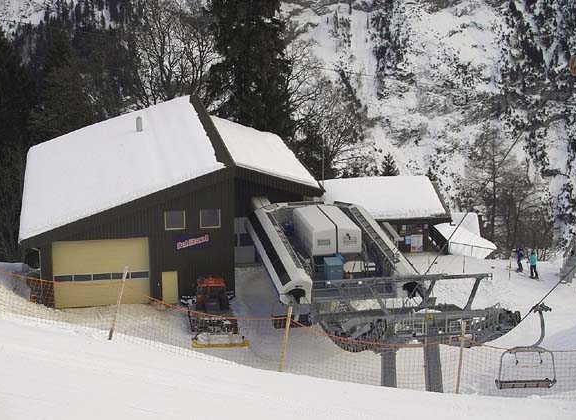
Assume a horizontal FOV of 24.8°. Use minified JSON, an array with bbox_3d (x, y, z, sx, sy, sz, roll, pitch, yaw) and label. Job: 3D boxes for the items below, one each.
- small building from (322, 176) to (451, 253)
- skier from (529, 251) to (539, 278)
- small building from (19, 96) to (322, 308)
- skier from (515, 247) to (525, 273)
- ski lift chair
[{"bbox_3d":[5.438,0.067,89.649,8.960,4.530,9.060,-2,15,-9],"label":"small building"},{"bbox_3d":[15.520,3.416,82.408,0.600,1.760,0.550,5,15,18],"label":"skier"},{"bbox_3d":[-8.496,-1.410,87.432,17.830,8.670,23.640,-2,15,-9],"label":"small building"},{"bbox_3d":[14.851,3.117,83.610,0.600,1.740,0.550,5,15,18],"label":"skier"},{"bbox_3d":[8.887,5.038,48.800,2.250,3.150,1.000,-3,15,-11],"label":"ski lift chair"}]

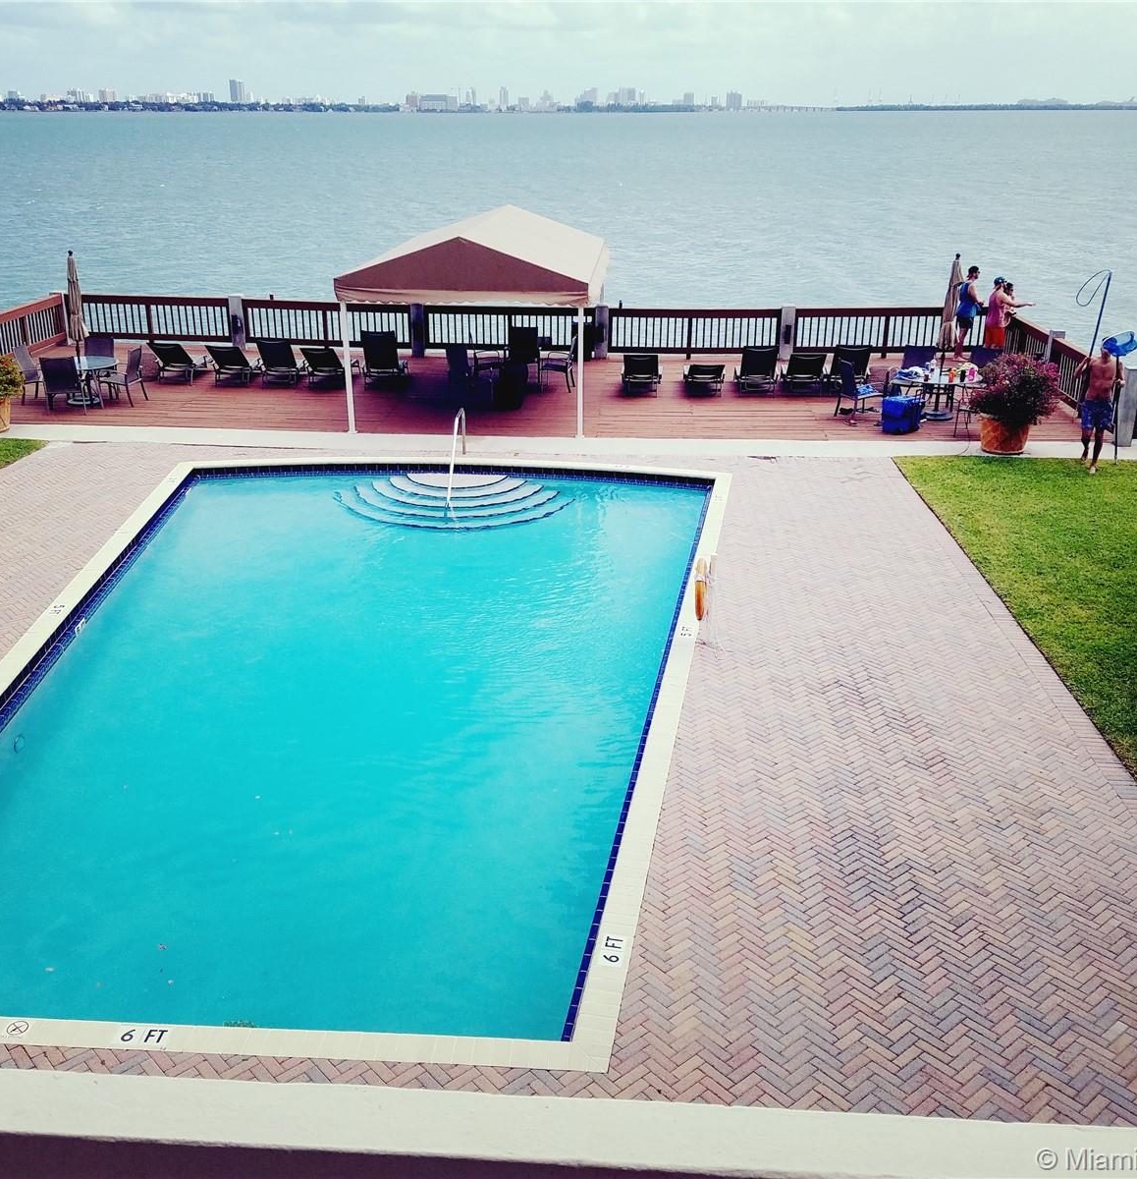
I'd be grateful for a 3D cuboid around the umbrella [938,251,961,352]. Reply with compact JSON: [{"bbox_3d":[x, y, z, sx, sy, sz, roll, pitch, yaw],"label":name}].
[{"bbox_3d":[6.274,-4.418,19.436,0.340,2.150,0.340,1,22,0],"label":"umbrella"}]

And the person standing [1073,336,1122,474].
[{"bbox_3d":[7.556,-2.643,16.826,0.620,1.792,0.520,7,23,17],"label":"person standing"}]

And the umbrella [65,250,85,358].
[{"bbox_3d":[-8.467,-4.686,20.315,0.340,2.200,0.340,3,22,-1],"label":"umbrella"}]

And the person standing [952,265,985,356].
[{"bbox_3d":[8.175,-5.646,24.154,0.400,1.839,0.480,-7,23,-17],"label":"person standing"}]

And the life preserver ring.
[{"bbox_3d":[1.257,0.000,11.142,0.115,0.600,0.600,4,22,10],"label":"life preserver ring"}]

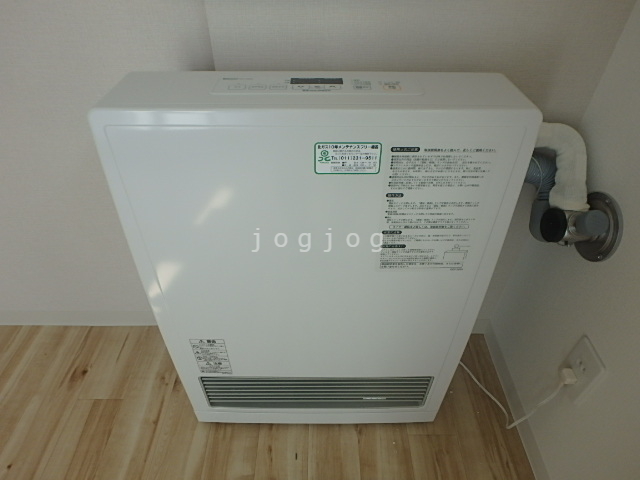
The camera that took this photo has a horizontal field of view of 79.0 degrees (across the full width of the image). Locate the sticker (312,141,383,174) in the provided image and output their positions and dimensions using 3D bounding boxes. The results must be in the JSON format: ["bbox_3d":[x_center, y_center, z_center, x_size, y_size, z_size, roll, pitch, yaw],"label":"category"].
[{"bbox_3d":[0.037,-0.107,0.508,0.087,0.044,0.002,0,33,0],"label":"sticker"}]

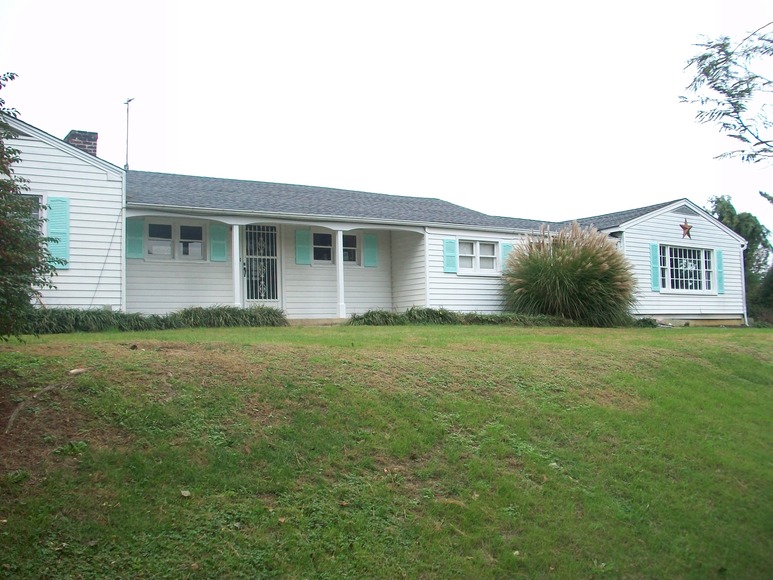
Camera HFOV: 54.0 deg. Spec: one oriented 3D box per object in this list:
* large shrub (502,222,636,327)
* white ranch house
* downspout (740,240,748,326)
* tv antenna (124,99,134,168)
[{"bbox_3d":[4.252,-0.337,17.645,2.900,2.400,2.800,-1,-4,0],"label":"large shrub"},{"bbox_3d":[-0.941,-0.959,20.143,23.700,4.300,7.900,1,-5,-33],"label":"white ranch house"},{"bbox_3d":[11.013,-0.196,23.281,0.260,2.600,0.100,1,-5,-33],"label":"downspout"},{"bbox_3d":[-5.703,-3.479,16.884,0.220,1.600,0.240,1,-5,-33],"label":"tv antenna"}]

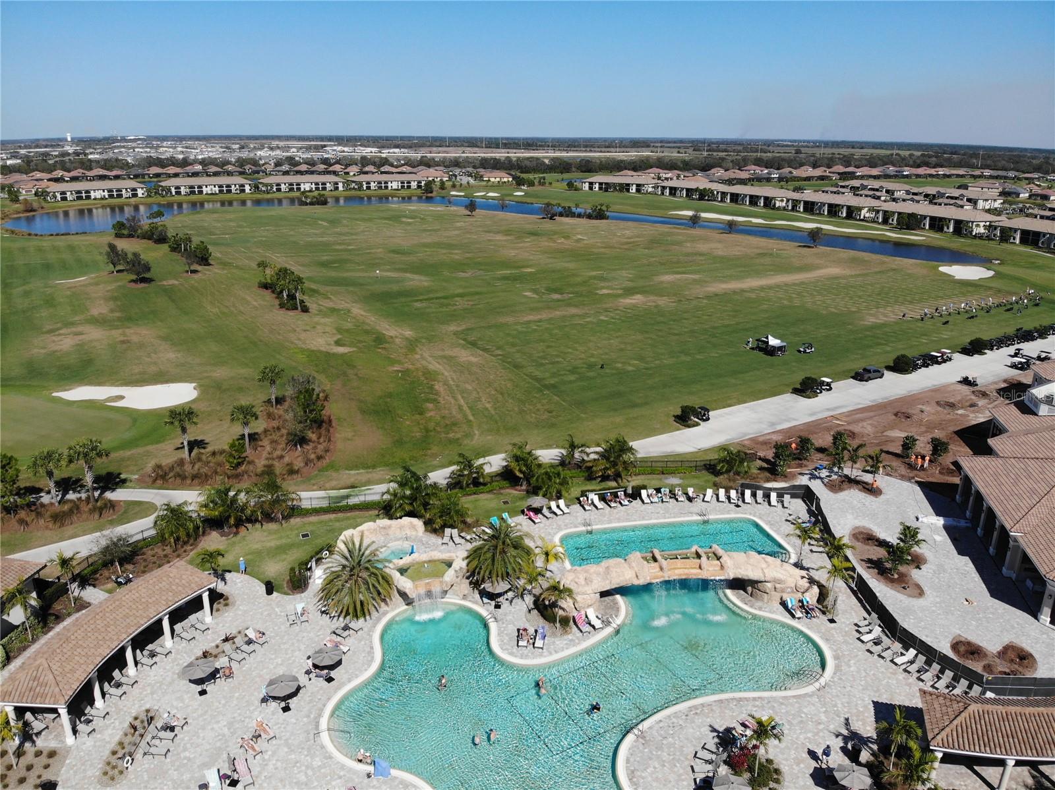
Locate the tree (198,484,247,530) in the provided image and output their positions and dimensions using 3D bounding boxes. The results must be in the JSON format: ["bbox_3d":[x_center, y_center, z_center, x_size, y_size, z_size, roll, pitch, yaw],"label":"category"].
[{"bbox_3d":[-33.947,12.620,81.118,5.200,5.400,5.200,1,19,0],"label":"tree"}]

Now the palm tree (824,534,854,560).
[{"bbox_3d":[31.411,16.324,73.790,3.100,4.600,3.100,1,19,0],"label":"palm tree"}]

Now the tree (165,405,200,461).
[{"bbox_3d":[-42.016,4.955,89.657,4.250,7.200,4.250,-9,22,-25],"label":"tree"}]

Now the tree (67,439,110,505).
[{"bbox_3d":[-51.920,9.138,86.373,4.900,8.100,4.900,1,19,0],"label":"tree"}]

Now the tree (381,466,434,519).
[{"bbox_3d":[-13.705,11.345,83.220,6.100,6.800,6.100,1,19,0],"label":"tree"}]

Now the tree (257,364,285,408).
[{"bbox_3d":[-37.451,-1.112,107.321,4.000,6.900,4.000,-7,21,-19],"label":"tree"}]

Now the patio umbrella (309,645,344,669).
[{"bbox_3d":[-14.742,20.185,54.297,2.300,2.480,2.300,-6,20,-17],"label":"patio umbrella"}]

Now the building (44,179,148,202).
[{"bbox_3d":[-267.537,-127.437,455.312,55.000,9.800,17.000,-10,22,-28],"label":"building"}]

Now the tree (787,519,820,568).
[{"bbox_3d":[25.251,13.863,67.318,3.000,4.700,3.000,9,21,22],"label":"tree"}]

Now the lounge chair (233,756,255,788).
[{"bbox_3d":[-19.386,26.034,50.294,0.700,0.970,1.925,-13,23,-33],"label":"lounge chair"}]

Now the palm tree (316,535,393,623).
[{"bbox_3d":[-14.497,15.434,61.392,6.200,6.700,6.200,-5,20,-14],"label":"palm tree"}]

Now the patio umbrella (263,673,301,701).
[{"bbox_3d":[-18.716,23.093,56.180,2.700,2.600,2.700,1,19,0],"label":"patio umbrella"}]

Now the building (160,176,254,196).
[{"bbox_3d":[-219.485,-143.340,500.668,58.000,9.800,19.000,-11,22,-28],"label":"building"}]

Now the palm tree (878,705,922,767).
[{"bbox_3d":[23.420,21.876,46.378,2.950,5.100,2.950,13,23,31],"label":"palm tree"}]

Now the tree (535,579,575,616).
[{"bbox_3d":[2.325,16.950,58.500,3.000,4.500,3.000,1,20,3],"label":"tree"}]

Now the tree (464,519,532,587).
[{"bbox_3d":[-2.686,15.620,70.872,6.500,7.200,6.500,1,19,0],"label":"tree"}]

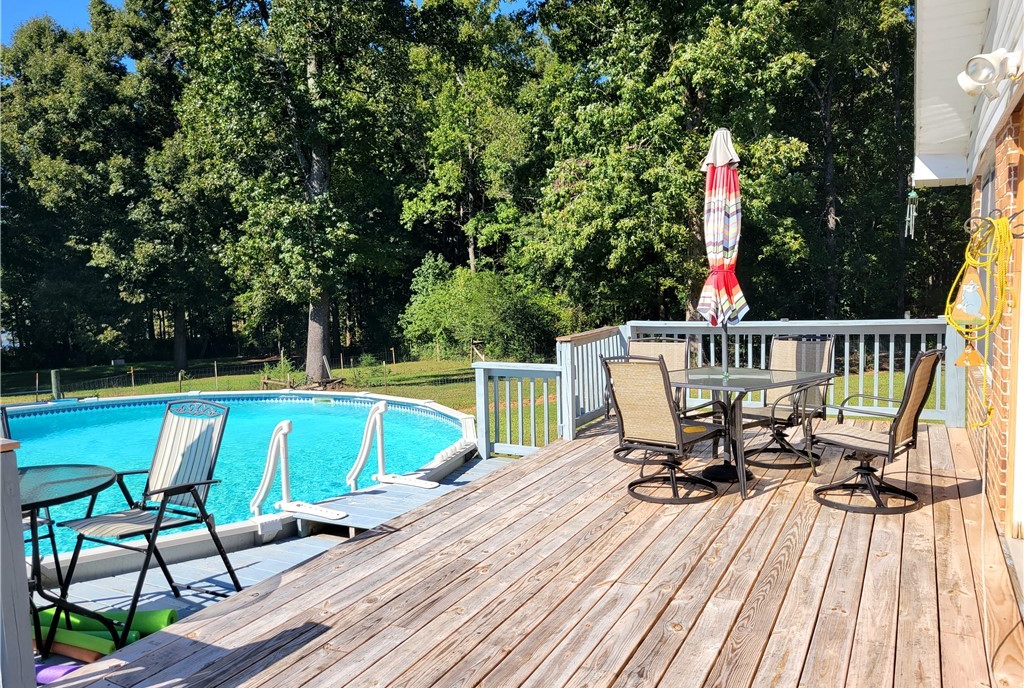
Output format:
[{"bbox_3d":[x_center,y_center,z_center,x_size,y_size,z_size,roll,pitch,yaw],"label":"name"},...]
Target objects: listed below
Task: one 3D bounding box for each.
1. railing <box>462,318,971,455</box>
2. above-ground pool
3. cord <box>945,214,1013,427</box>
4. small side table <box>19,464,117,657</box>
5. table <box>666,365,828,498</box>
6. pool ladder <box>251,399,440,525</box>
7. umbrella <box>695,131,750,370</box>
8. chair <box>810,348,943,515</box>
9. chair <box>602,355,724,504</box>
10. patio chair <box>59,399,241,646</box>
[{"bbox_3d":[1.825,0.432,6.980,4.050,1.200,1.800,1,6,28],"label":"railing"},{"bbox_3d":[-4.024,1.657,7.875,7.300,1.300,7.300,1,6,28],"label":"above-ground pool"},{"bbox_3d":[2.250,-0.108,3.685,0.300,1.050,0.250,1,6,28],"label":"cord"},{"bbox_3d":[-2.136,1.053,3.346,0.820,0.870,0.820,1,6,28],"label":"small side table"},{"bbox_3d":[1.537,0.577,5.409,0.960,0.720,0.960,-6,7,-38],"label":"table"},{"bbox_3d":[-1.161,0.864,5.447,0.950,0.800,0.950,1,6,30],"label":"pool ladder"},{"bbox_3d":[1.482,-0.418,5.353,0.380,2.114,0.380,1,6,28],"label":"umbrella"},{"bbox_3d":[2.239,0.493,4.738,0.620,0.970,0.690,-7,7,-43],"label":"chair"},{"bbox_3d":[1.023,0.500,5.053,0.690,0.970,0.620,-6,7,-38],"label":"chair"},{"bbox_3d":[-1.804,0.889,3.766,0.550,1.100,0.790,1,6,28],"label":"patio chair"}]

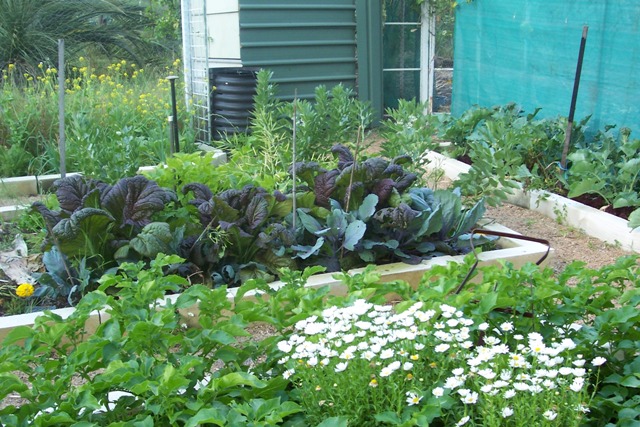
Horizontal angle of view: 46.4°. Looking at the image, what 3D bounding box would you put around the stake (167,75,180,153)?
[{"bbox_3d":[-1.128,-0.755,5.837,0.095,0.646,0.085,-1,15,0],"label":"stake"}]

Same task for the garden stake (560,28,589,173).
[{"bbox_3d":[1.628,-0.672,4.804,0.029,1.039,0.029,4,15,0],"label":"garden stake"}]

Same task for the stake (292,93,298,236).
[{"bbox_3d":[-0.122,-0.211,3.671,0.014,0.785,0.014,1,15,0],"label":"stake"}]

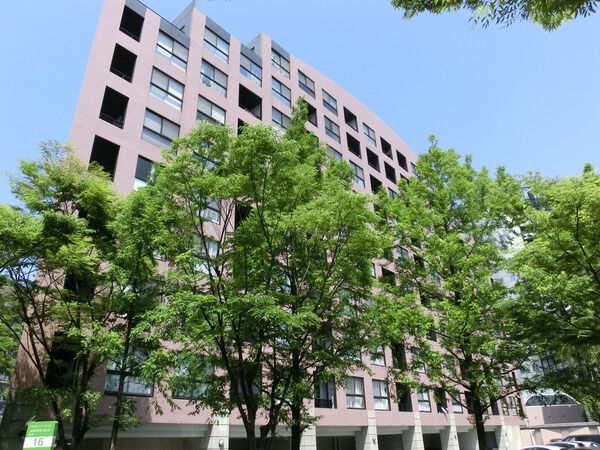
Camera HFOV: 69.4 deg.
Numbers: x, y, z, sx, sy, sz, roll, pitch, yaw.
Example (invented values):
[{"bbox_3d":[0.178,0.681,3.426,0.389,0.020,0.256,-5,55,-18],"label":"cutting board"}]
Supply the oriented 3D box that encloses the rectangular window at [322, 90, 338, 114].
[{"bbox_3d":[2.520,-10.330,36.851,0.180,1.828,1.871,-24,-34,36],"label":"rectangular window"}]

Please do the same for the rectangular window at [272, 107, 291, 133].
[{"bbox_3d":[-1.305,-7.148,30.576,0.200,1.796,1.930,-24,-34,36],"label":"rectangular window"}]

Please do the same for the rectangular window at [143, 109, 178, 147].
[{"bbox_3d":[-7.008,-4.662,21.828,0.180,1.828,1.913,-24,-34,36],"label":"rectangular window"}]

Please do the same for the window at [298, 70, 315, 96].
[{"bbox_3d":[0.544,-11.250,34.889,0.180,1.828,1.901,-24,-34,36],"label":"window"}]

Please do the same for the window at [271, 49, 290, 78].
[{"bbox_3d":[-1.494,-12.206,32.850,0.180,1.828,1.909,-24,-34,36],"label":"window"}]

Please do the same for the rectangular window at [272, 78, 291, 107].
[{"bbox_3d":[-1.397,-9.639,31.548,0.180,1.828,1.909,-24,-34,36],"label":"rectangular window"}]

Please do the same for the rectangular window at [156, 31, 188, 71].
[{"bbox_3d":[-7.261,-9.917,24.690,0.200,1.796,1.930,-24,-34,36],"label":"rectangular window"}]

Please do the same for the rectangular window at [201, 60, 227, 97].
[{"bbox_3d":[-5.290,-9.001,26.638,0.200,1.796,1.930,-24,-34,36],"label":"rectangular window"}]

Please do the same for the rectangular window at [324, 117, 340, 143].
[{"bbox_3d":[2.618,-7.763,35.549,0.180,1.828,1.871,-24,-34,36],"label":"rectangular window"}]

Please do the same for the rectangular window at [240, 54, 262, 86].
[{"bbox_3d":[-3.406,-10.664,29.908,0.200,1.796,1.930,-24,-34,36],"label":"rectangular window"}]

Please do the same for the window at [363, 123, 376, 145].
[{"bbox_3d":[6.595,-8.553,41.200,0.200,1.796,1.930,-24,-34,36],"label":"window"}]

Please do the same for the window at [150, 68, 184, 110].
[{"bbox_3d":[-7.164,-7.334,23.377,0.200,1.796,1.930,-24,-34,36],"label":"window"}]

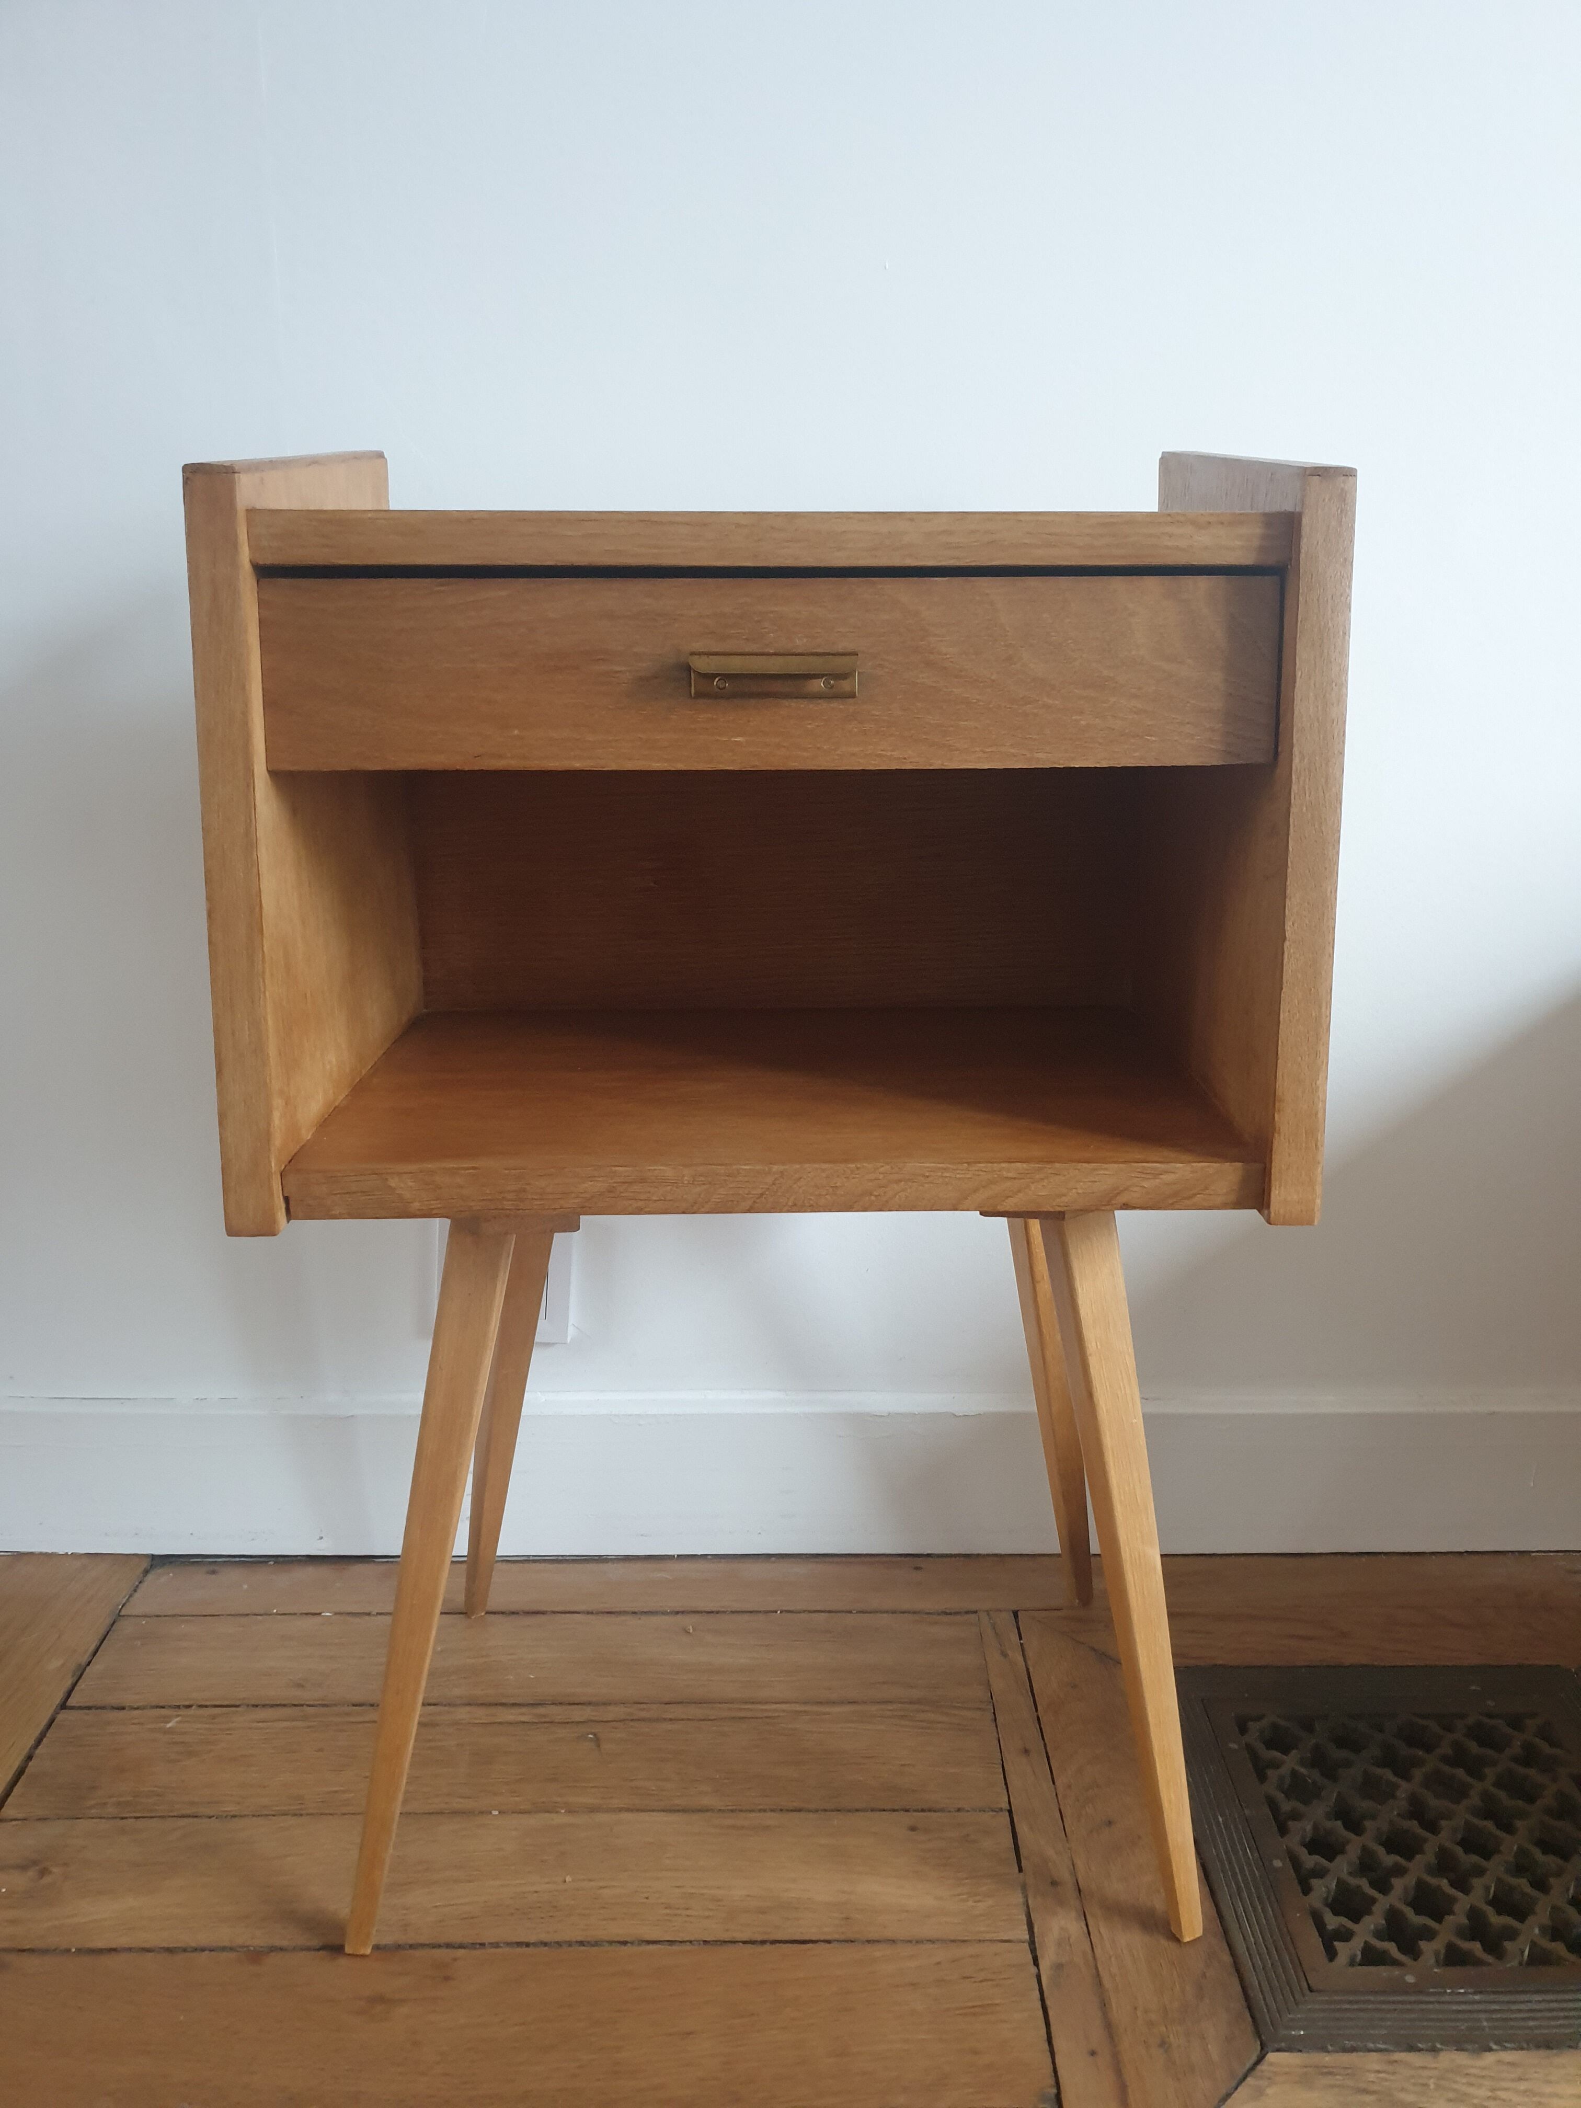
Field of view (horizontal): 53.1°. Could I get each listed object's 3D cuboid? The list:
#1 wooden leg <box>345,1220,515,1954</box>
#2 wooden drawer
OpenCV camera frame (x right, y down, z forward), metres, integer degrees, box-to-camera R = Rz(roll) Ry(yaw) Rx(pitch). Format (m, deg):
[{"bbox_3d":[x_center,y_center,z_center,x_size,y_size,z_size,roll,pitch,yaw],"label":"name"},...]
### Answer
[{"bbox_3d":[-0.159,0.230,0.682,0.029,0.352,0.028,10,8,-10],"label":"wooden leg"},{"bbox_3d":[-0.007,-0.168,0.685,0.377,0.070,0.225,0,15,-1],"label":"wooden drawer"}]

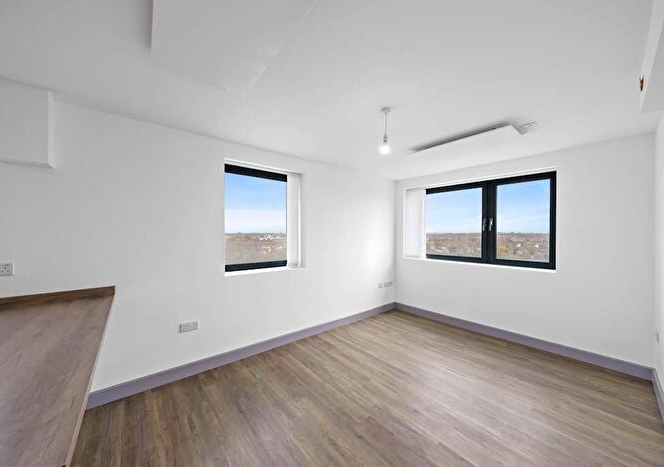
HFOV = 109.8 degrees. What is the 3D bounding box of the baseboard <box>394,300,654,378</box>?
[{"bbox_3d":[2.098,1.329,3.253,0.018,0.122,2.799,0,0,-41],"label":"baseboard"}]

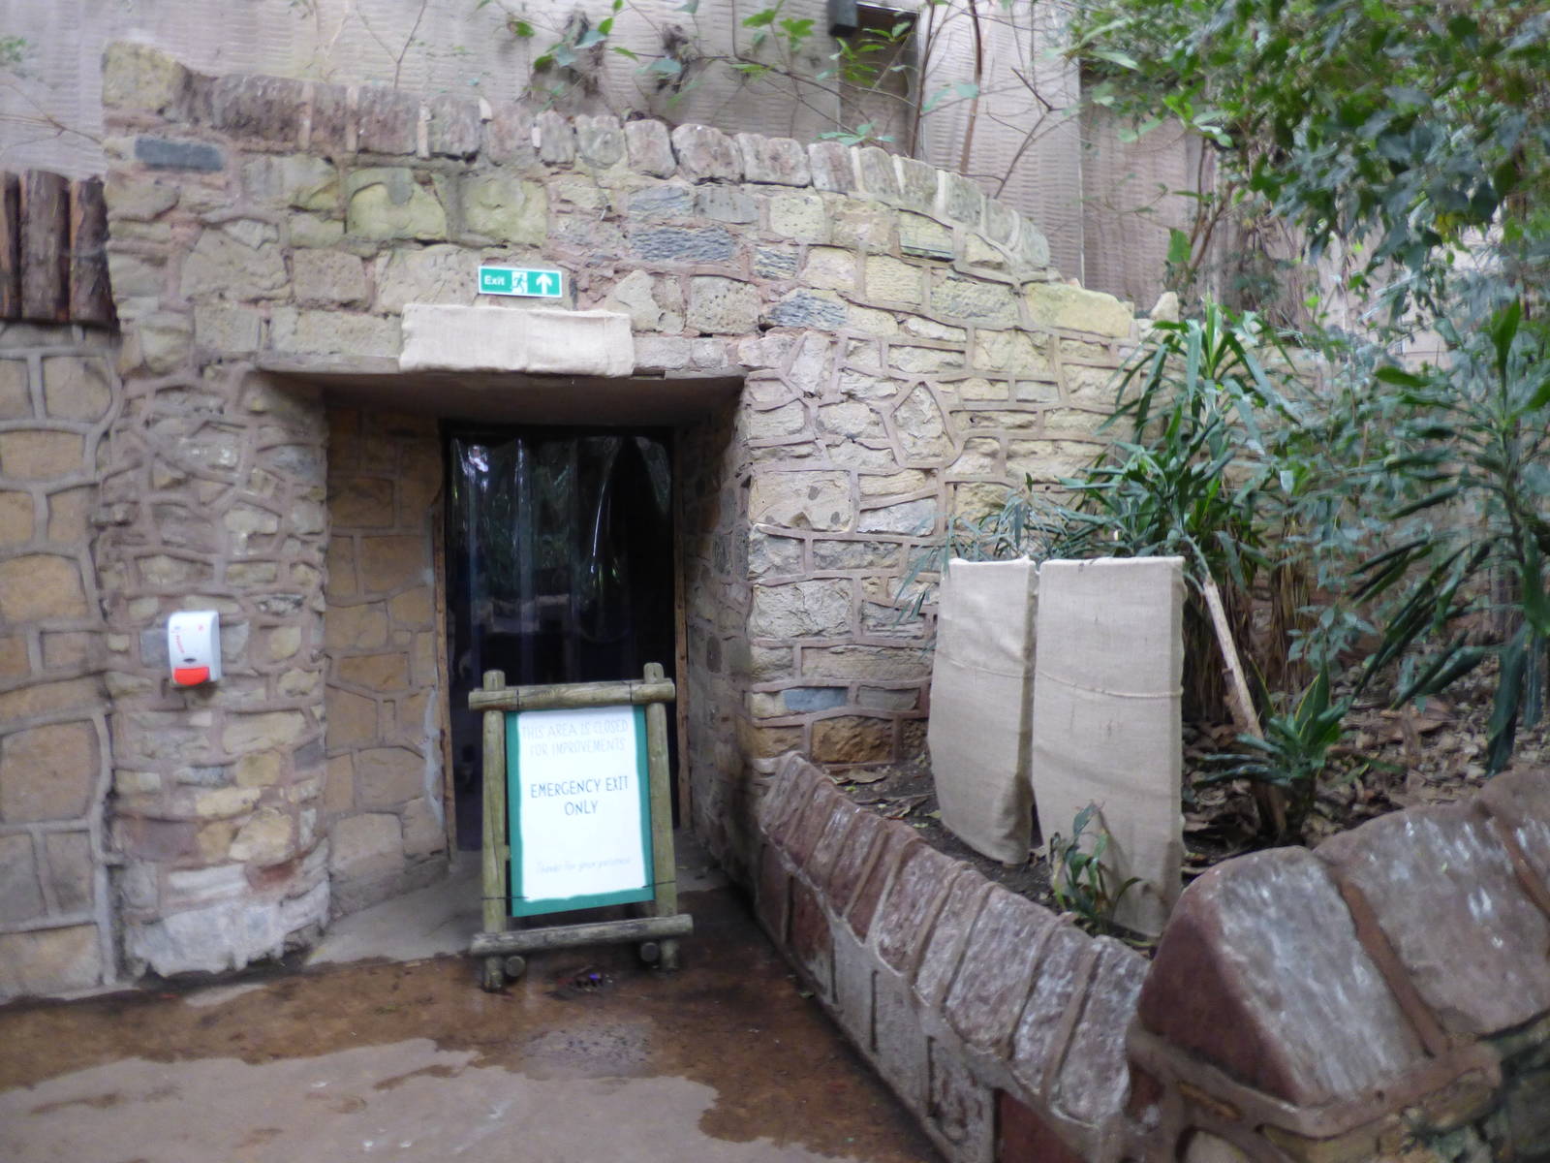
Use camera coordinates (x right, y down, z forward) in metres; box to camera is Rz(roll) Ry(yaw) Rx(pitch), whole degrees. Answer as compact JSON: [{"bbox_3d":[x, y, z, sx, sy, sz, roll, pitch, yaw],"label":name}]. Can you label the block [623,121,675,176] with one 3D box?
[{"bbox_3d":[-0.505,-1.673,3.553,0.186,0.201,0.200,-1,1,-14],"label":"block"}]

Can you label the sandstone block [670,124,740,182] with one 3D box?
[{"bbox_3d":[-0.297,-1.675,3.627,0.269,0.221,0.250,-1,1,-14],"label":"sandstone block"}]

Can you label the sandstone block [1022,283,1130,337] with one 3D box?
[{"bbox_3d":[1.381,-1.268,4.295,0.624,0.231,0.240,-2,1,-23],"label":"sandstone block"}]

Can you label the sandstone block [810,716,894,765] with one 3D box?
[{"bbox_3d":[0.303,0.645,3.729,0.337,0.178,0.130,-1,1,-12],"label":"sandstone block"}]

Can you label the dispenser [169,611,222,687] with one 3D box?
[{"bbox_3d":[-1.959,0.224,3.027,0.120,0.240,0.115,-1,1,-16],"label":"dispenser"}]

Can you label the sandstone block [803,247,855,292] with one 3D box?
[{"bbox_3d":[0.187,-1.227,3.588,0.219,0.157,0.150,-1,2,-18],"label":"sandstone block"}]

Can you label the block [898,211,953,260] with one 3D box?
[{"bbox_3d":[0.585,-1.415,3.735,0.255,0.149,0.150,-1,2,-23],"label":"block"}]

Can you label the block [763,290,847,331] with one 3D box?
[{"bbox_3d":[0.108,-1.093,3.680,0.349,0.147,0.130,-1,1,-15],"label":"block"}]

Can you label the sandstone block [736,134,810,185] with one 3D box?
[{"bbox_3d":[-0.026,-1.629,3.546,0.280,0.187,0.200,-1,2,-10],"label":"sandstone block"}]

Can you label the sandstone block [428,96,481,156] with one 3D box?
[{"bbox_3d":[-1.204,-1.667,3.399,0.181,0.220,0.250,-1,1,-14],"label":"sandstone block"}]

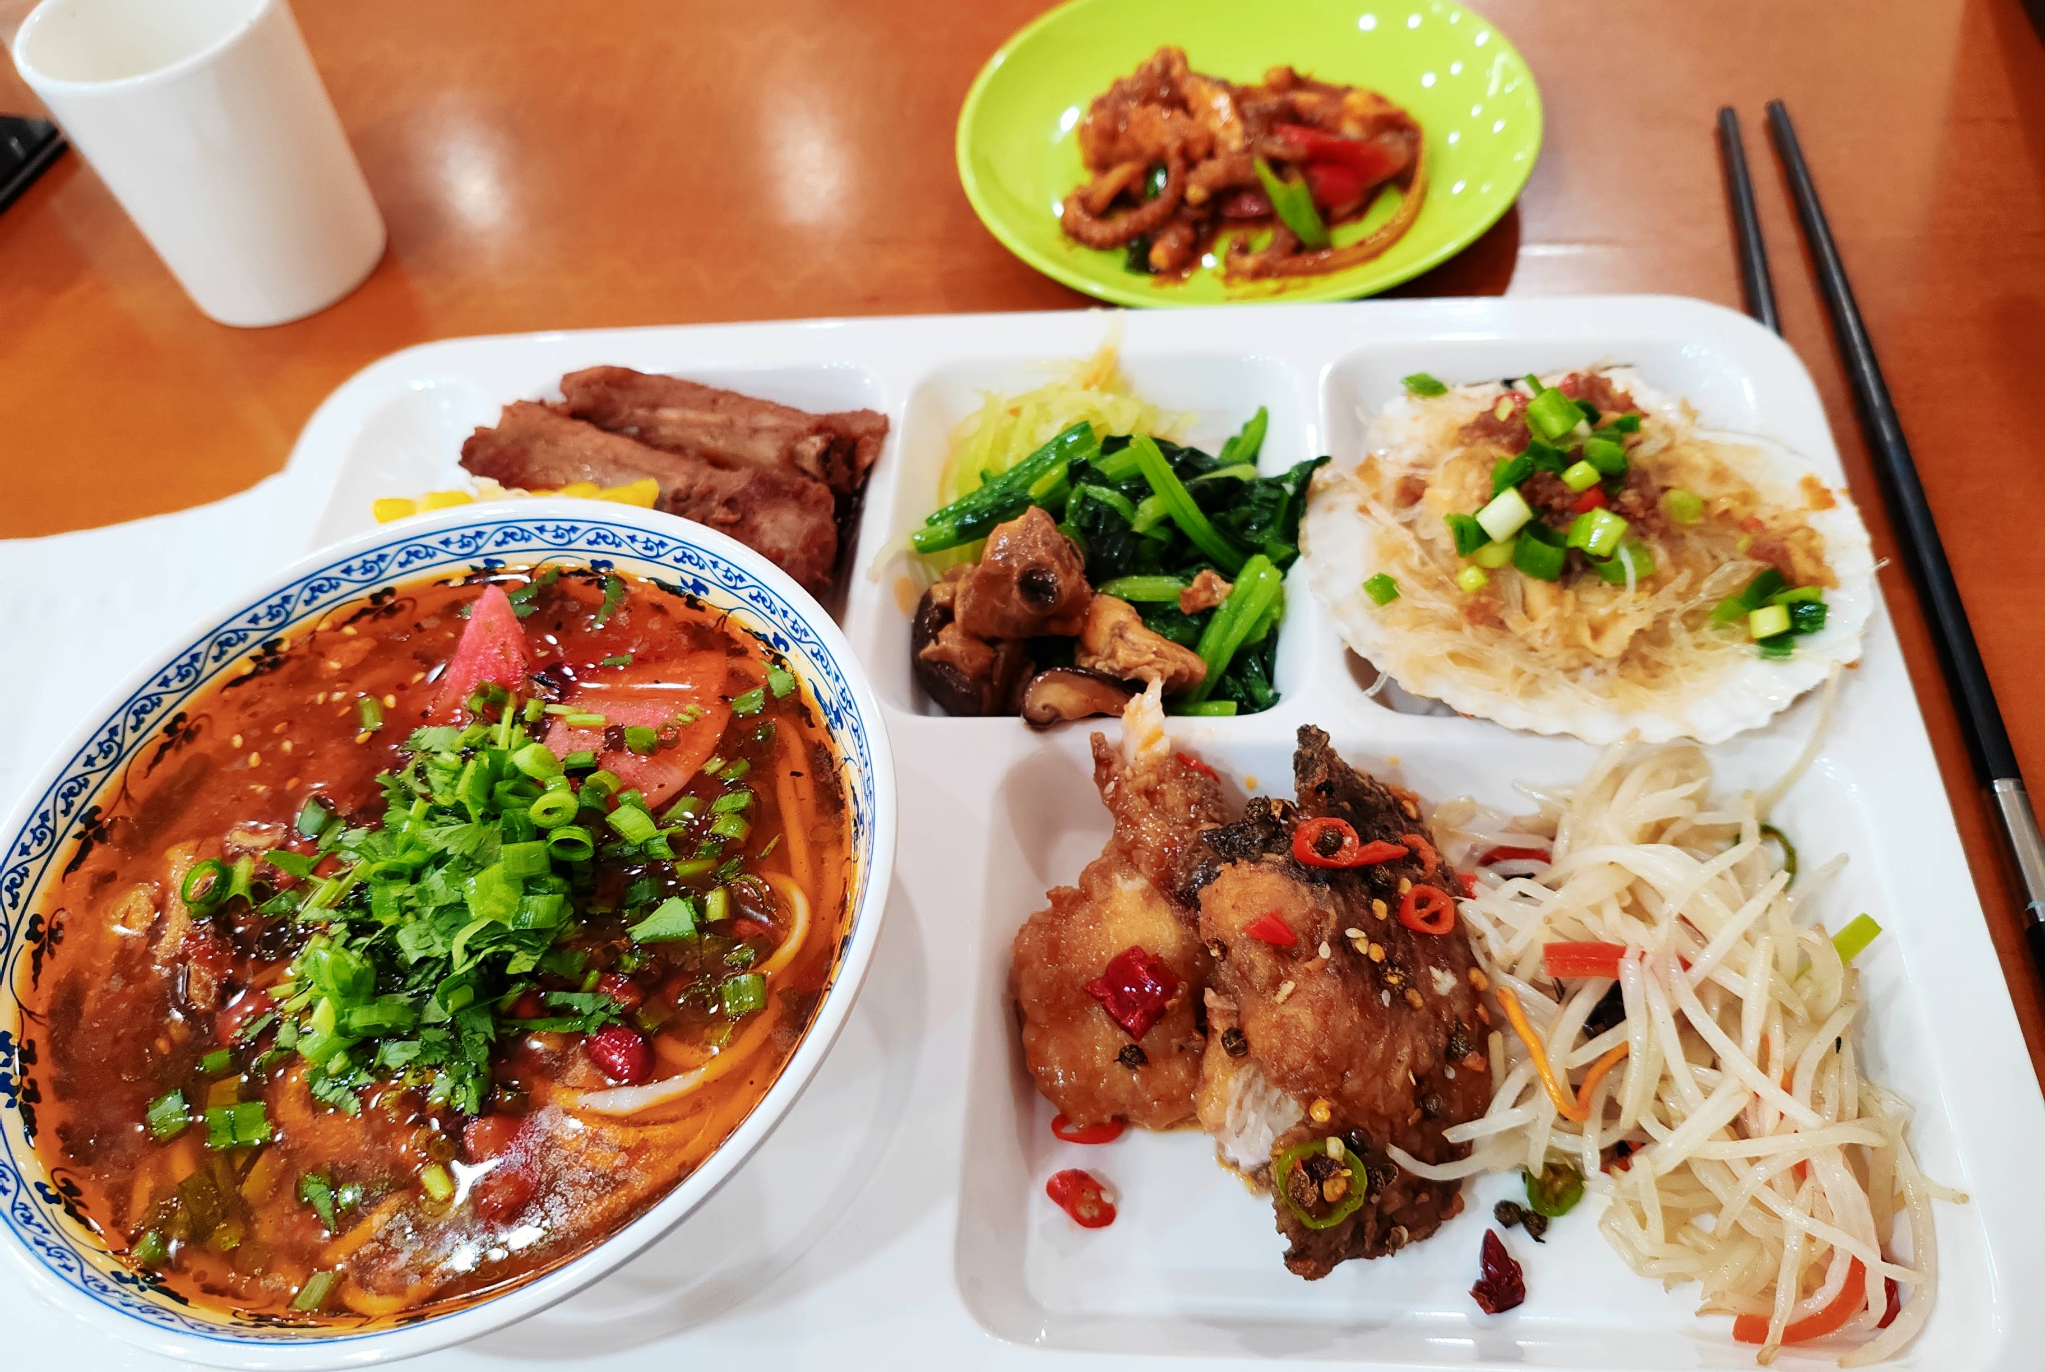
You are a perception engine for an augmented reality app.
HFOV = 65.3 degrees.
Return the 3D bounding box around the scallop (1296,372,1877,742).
[{"bbox_3d":[0.113,-0.030,0.327,0.109,0.031,0.099,-1,54,7],"label":"scallop"}]

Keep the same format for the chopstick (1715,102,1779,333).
[{"bbox_3d":[0.175,-0.055,0.365,0.007,0.007,0.255,3,55,9],"label":"chopstick"}]

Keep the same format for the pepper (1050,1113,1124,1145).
[{"bbox_3d":[0.012,0.077,0.285,0.013,0.005,0.009,-1,54,7],"label":"pepper"}]

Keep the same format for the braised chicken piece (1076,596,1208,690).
[{"bbox_3d":[0.025,-0.007,0.324,0.025,0.016,0.016,28,62,24],"label":"braised chicken piece"}]

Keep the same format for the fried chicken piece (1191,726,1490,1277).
[{"bbox_3d":[0.055,0.053,0.279,0.049,0.032,0.092,-1,54,7],"label":"fried chicken piece"}]

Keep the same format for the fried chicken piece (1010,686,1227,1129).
[{"bbox_3d":[0.018,0.041,0.294,0.038,0.029,0.078,-1,54,7],"label":"fried chicken piece"}]

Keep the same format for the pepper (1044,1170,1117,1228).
[{"bbox_3d":[0.010,0.088,0.275,0.013,0.007,0.009,28,62,24],"label":"pepper"}]

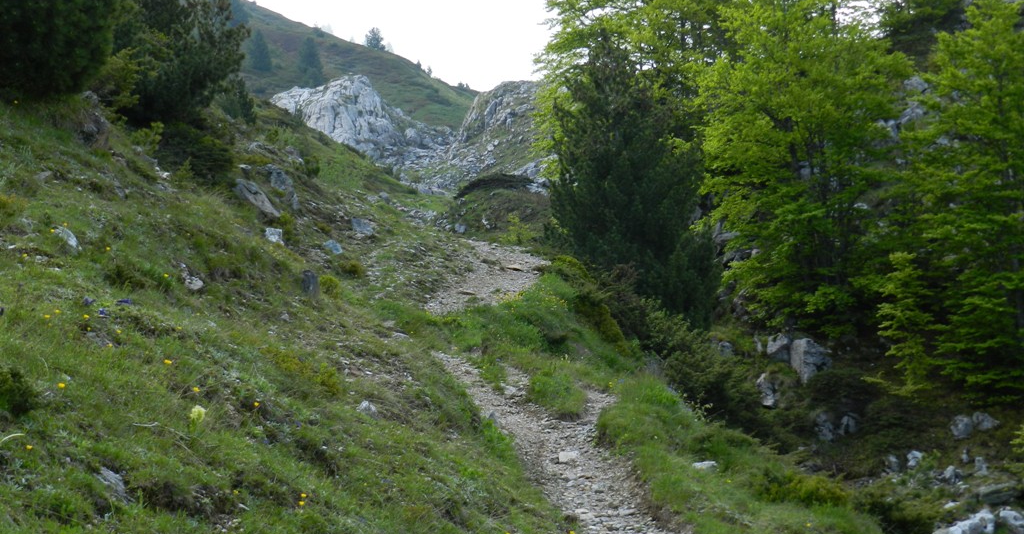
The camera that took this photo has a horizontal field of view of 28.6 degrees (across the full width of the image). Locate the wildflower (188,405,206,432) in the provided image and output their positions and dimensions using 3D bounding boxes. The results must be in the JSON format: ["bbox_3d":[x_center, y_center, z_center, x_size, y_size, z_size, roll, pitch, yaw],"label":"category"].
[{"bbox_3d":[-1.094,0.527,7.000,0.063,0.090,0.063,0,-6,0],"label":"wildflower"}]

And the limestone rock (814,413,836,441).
[{"bbox_3d":[4.442,2.274,28.500,0.312,0.383,0.281,-1,-5,9],"label":"limestone rock"}]

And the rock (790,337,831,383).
[{"bbox_3d":[4.897,1.534,33.000,0.656,0.725,0.591,-1,-5,8],"label":"rock"}]

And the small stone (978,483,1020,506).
[{"bbox_3d":[5.816,2.714,24.000,0.501,0.244,0.376,-1,-5,13],"label":"small stone"}]

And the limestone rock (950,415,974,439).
[{"bbox_3d":[6.383,2.274,28.500,0.340,0.325,0.306,-1,-5,13],"label":"limestone rock"}]

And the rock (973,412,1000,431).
[{"bbox_3d":[6.770,2.204,28.700,0.399,0.268,0.340,-1,-5,13],"label":"rock"}]

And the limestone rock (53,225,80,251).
[{"bbox_3d":[-2.370,-0.152,10.700,0.144,0.132,0.119,1,-5,-13],"label":"limestone rock"}]

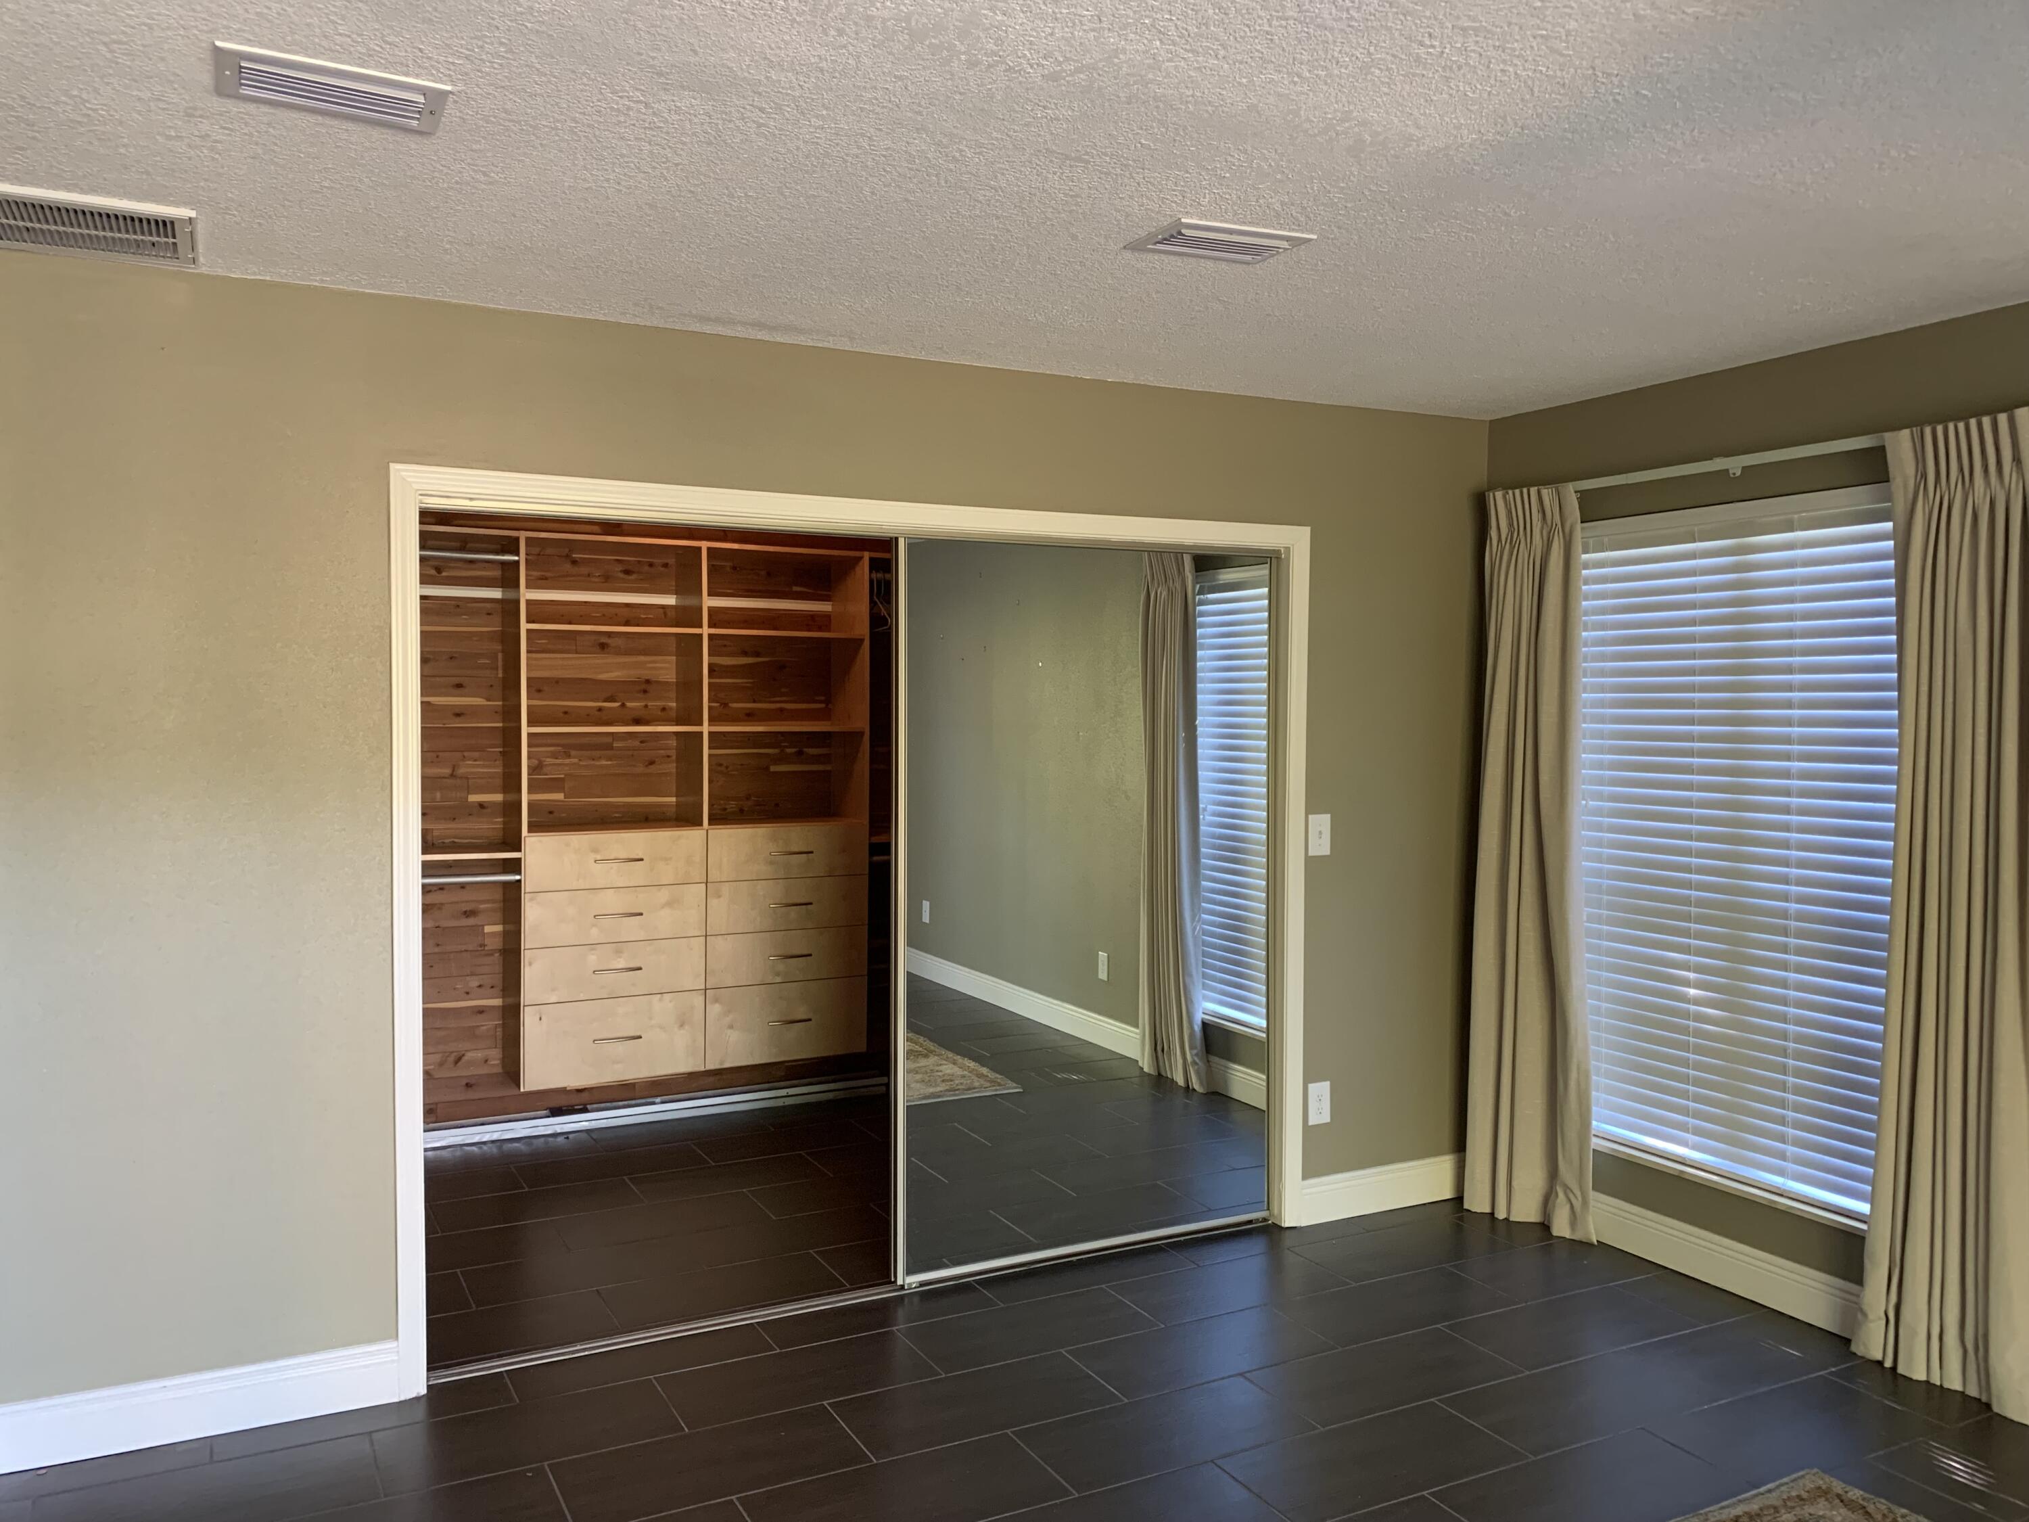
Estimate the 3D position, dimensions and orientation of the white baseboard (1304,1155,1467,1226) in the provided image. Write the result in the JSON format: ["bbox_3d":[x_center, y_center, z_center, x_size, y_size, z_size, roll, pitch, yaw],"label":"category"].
[{"bbox_3d":[1.168,1.324,4.712,0.723,0.142,0.020,-1,2,-27],"label":"white baseboard"}]

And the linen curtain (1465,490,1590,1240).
[{"bbox_3d":[1.546,0.294,4.548,0.145,2.205,0.405,-1,2,-27],"label":"linen curtain"}]

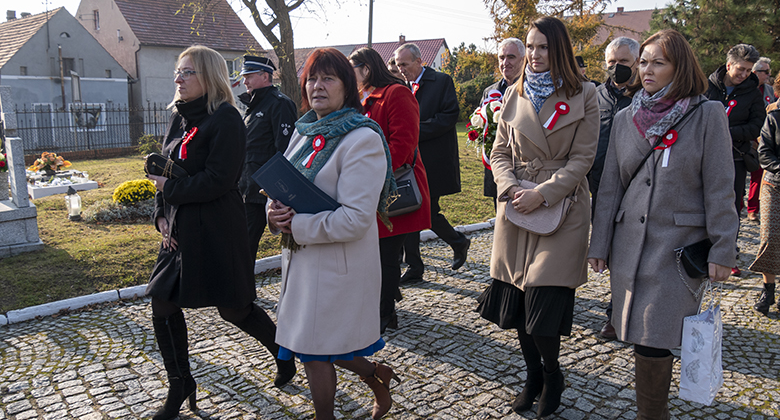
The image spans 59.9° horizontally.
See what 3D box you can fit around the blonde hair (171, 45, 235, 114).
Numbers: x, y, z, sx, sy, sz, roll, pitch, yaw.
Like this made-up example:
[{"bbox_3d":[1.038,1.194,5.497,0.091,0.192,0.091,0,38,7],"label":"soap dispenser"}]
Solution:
[{"bbox_3d":[-0.815,-0.567,2.946,0.260,0.290,0.230,-7,13,-31],"label":"blonde hair"}]

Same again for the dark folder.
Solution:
[{"bbox_3d":[-0.356,-0.073,2.585,0.220,0.310,0.012,-37,19,45],"label":"dark folder"}]

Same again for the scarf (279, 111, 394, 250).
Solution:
[{"bbox_3d":[-0.202,-0.127,2.560,0.340,0.550,0.330,-9,14,-43],"label":"scarf"}]

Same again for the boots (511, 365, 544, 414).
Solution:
[{"bbox_3d":[0.644,0.841,3.170,0.090,0.200,0.230,9,13,39],"label":"boots"}]

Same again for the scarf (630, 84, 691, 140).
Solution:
[{"bbox_3d":[0.966,-0.357,2.426,0.220,0.205,0.210,8,14,38],"label":"scarf"}]

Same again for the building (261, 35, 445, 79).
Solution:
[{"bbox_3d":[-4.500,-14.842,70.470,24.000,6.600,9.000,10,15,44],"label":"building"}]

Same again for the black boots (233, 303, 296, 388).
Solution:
[{"bbox_3d":[-0.584,0.672,3.280,0.120,0.420,0.230,13,58,49],"label":"black boots"}]

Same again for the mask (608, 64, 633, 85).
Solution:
[{"bbox_3d":[1.180,-0.697,3.481,0.135,0.115,0.090,9,14,40],"label":"mask"}]

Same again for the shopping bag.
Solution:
[{"bbox_3d":[1.158,0.497,2.526,0.115,0.430,0.140,7,13,32],"label":"shopping bag"}]

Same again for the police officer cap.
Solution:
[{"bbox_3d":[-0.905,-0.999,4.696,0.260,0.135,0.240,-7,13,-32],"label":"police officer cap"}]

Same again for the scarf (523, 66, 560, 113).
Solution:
[{"bbox_3d":[0.650,-0.512,2.900,0.190,0.220,0.190,9,13,39],"label":"scarf"}]

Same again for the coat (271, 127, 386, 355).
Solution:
[{"bbox_3d":[-0.236,0.082,2.662,0.410,0.890,0.490,-10,15,-43],"label":"coat"}]

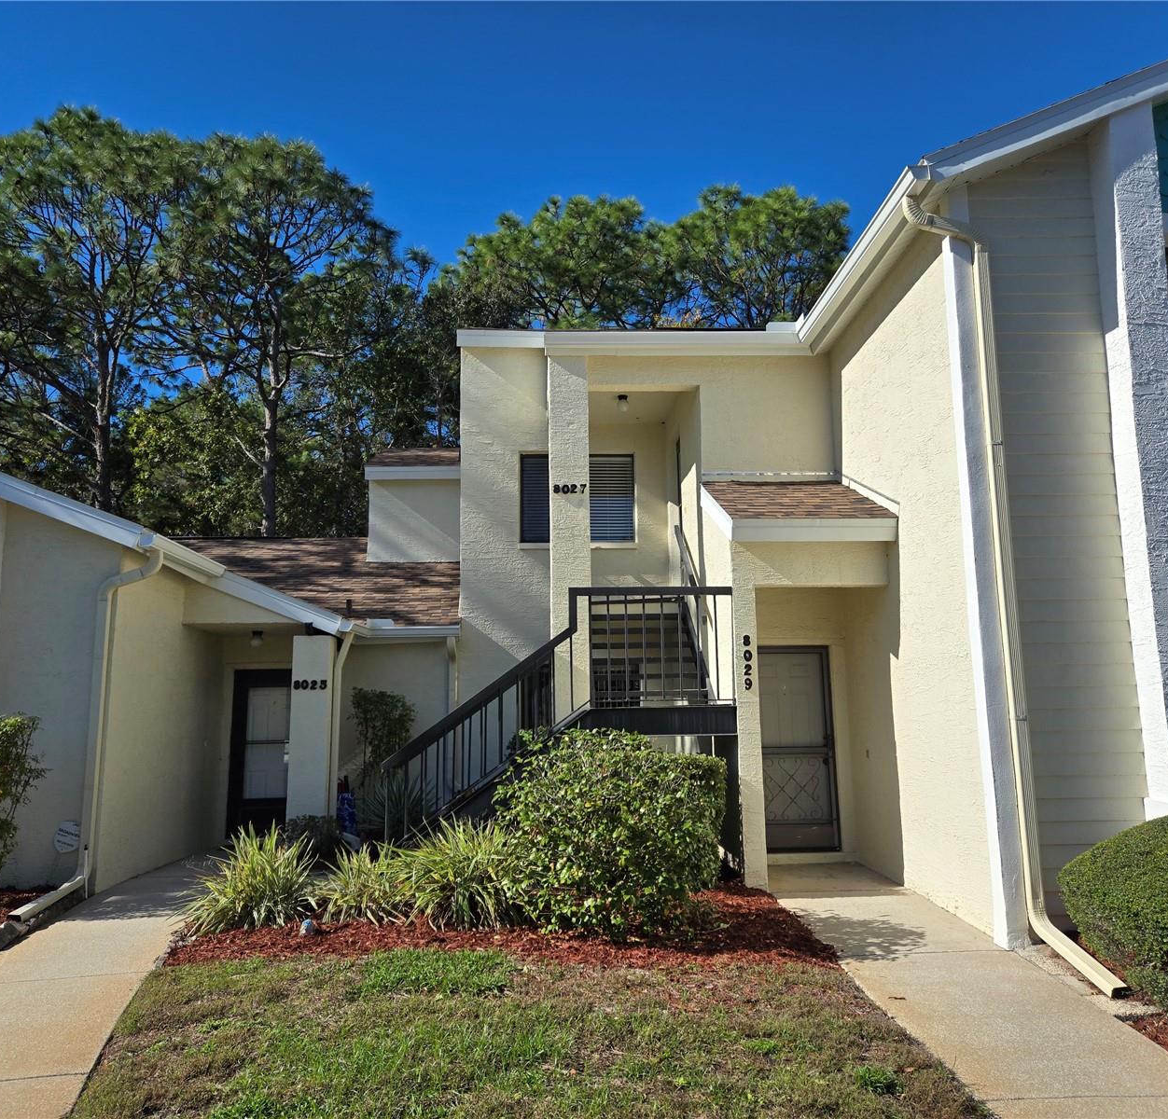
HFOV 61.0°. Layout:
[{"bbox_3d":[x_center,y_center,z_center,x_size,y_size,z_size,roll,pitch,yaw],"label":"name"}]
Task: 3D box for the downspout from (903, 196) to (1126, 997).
[{"bbox_3d":[2.852,-0.098,6.778,0.640,5.590,1.080,0,-9,-3],"label":"downspout"}]

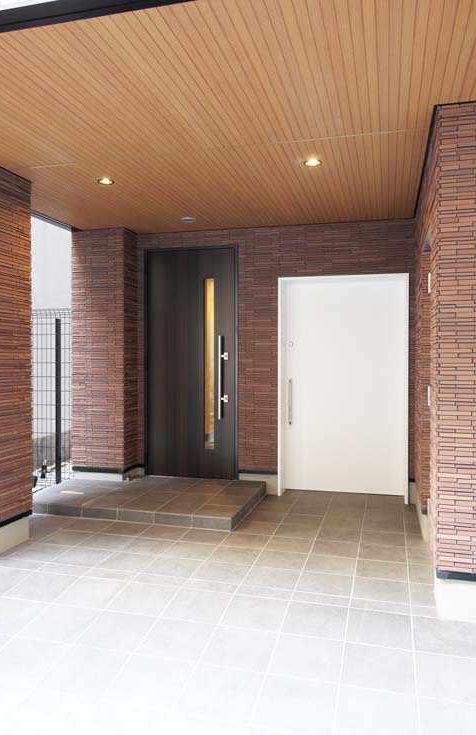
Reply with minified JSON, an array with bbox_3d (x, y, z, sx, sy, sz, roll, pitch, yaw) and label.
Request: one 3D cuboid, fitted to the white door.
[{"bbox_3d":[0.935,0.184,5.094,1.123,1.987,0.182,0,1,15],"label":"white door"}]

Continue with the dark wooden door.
[{"bbox_3d":[-0.436,-0.039,5.360,0.913,2.155,0.090,0,0,15],"label":"dark wooden door"}]

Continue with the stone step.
[{"bbox_3d":[-0.796,1.133,4.976,1.887,0.095,1.278,0,1,15],"label":"stone step"}]

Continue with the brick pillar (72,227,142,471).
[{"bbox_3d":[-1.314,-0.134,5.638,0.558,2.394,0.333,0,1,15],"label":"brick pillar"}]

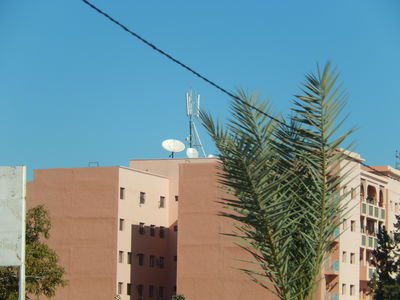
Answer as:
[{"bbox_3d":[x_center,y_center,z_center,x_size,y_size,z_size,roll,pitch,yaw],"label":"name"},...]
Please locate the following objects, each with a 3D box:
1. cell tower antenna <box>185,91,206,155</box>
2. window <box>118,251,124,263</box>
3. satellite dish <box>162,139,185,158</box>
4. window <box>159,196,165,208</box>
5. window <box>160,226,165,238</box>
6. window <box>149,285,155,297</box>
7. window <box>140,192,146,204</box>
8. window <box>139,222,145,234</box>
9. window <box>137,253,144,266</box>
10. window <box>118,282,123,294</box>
[{"bbox_3d":[-0.419,-2.724,224.000,2.000,7.000,1.800,-1,-6,20],"label":"cell tower antenna"},{"bbox_3d":[-7.636,10.278,205.804,0.150,1.146,1.135,-1,-6,20],"label":"window"},{"bbox_3d":[-2.752,-0.052,222.000,2.400,2.200,1.800,2,-6,-11],"label":"satellite dish"},{"bbox_3d":[-3.812,5.295,216.351,0.150,1.146,1.135,-1,-6,20],"label":"window"},{"bbox_3d":[-3.861,8.329,216.038,0.150,1.146,1.135,-1,-6,20],"label":"window"},{"bbox_3d":[-4.888,14.126,212.943,0.150,1.146,1.135,-1,-6,20],"label":"window"},{"bbox_3d":[-5.732,4.737,211.238,0.150,1.146,1.135,-1,-6,20],"label":"window"},{"bbox_3d":[-5.781,7.770,210.925,0.150,1.146,1.135,-1,-6,20],"label":"window"},{"bbox_3d":[-5.831,10.804,210.612,0.150,1.146,1.135,-1,-6,20],"label":"window"},{"bbox_3d":[-7.686,13.312,205.491,0.150,1.146,1.135,-1,-6,20],"label":"window"}]

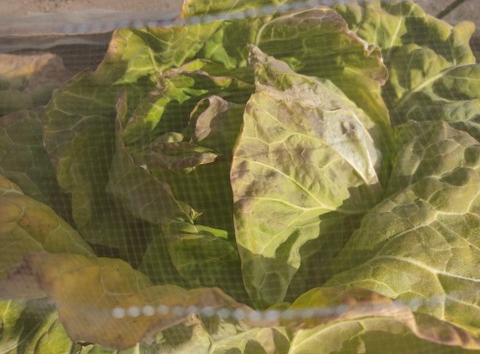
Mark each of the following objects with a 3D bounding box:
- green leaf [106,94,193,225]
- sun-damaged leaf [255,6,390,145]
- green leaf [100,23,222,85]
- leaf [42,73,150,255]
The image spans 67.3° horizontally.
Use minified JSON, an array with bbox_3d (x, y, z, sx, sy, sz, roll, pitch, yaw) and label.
[{"bbox_3d":[-0.102,-0.022,0.450,0.078,0.110,0.125,0,48,0],"label":"green leaf"},{"bbox_3d":[0.103,-0.135,0.480,0.160,0.135,0.110,11,49,10],"label":"sun-damaged leaf"},{"bbox_3d":[-0.102,-0.173,0.510,0.163,0.073,0.061,0,48,0],"label":"green leaf"},{"bbox_3d":[-0.164,-0.018,0.460,0.090,0.145,0.180,0,48,0],"label":"leaf"}]

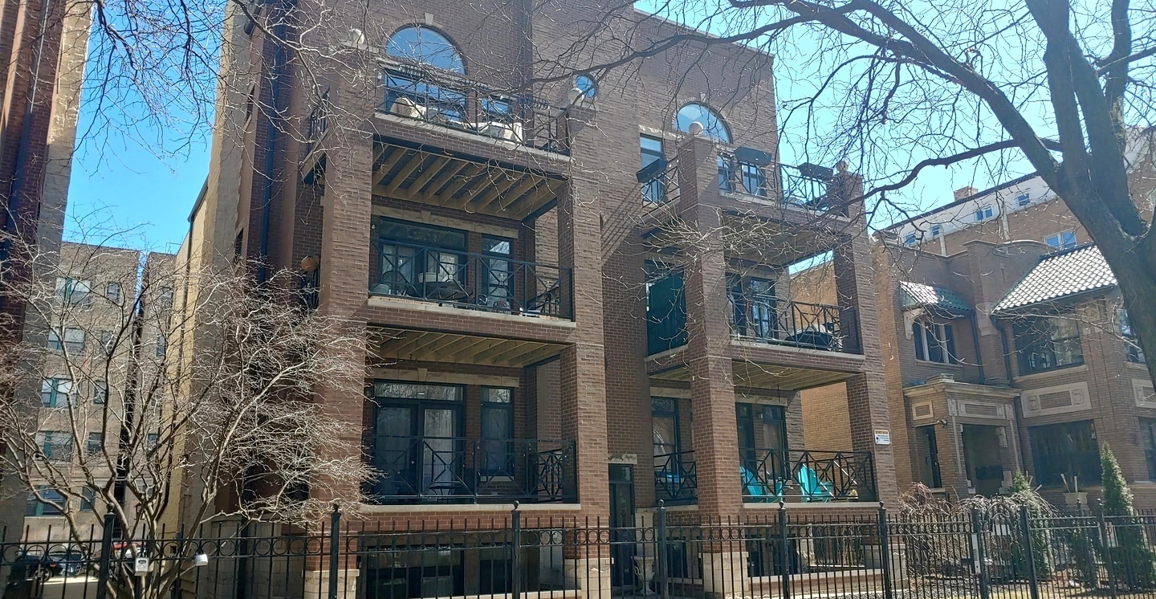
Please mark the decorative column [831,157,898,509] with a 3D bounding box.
[{"bbox_3d":[6.604,1.584,19.247,0.615,9.580,0.615,7,-17,-29],"label":"decorative column"}]

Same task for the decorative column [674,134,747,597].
[{"bbox_3d":[2.715,1.079,17.089,0.615,9.350,0.615,7,-17,-29],"label":"decorative column"}]

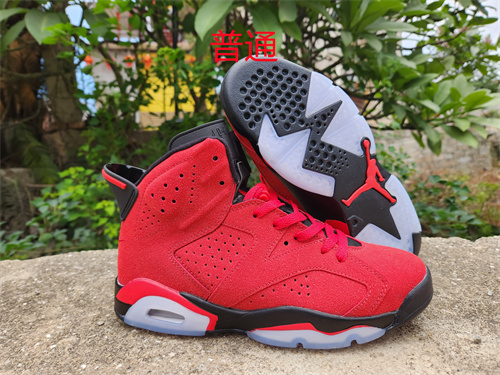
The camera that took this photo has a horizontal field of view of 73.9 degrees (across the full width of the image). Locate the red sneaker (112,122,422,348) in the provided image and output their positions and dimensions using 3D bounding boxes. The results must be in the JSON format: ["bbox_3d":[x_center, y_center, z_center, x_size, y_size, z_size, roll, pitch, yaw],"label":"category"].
[{"bbox_3d":[0.010,0.030,0.311,0.308,0.187,0.112,0,9,5],"label":"red sneaker"}]

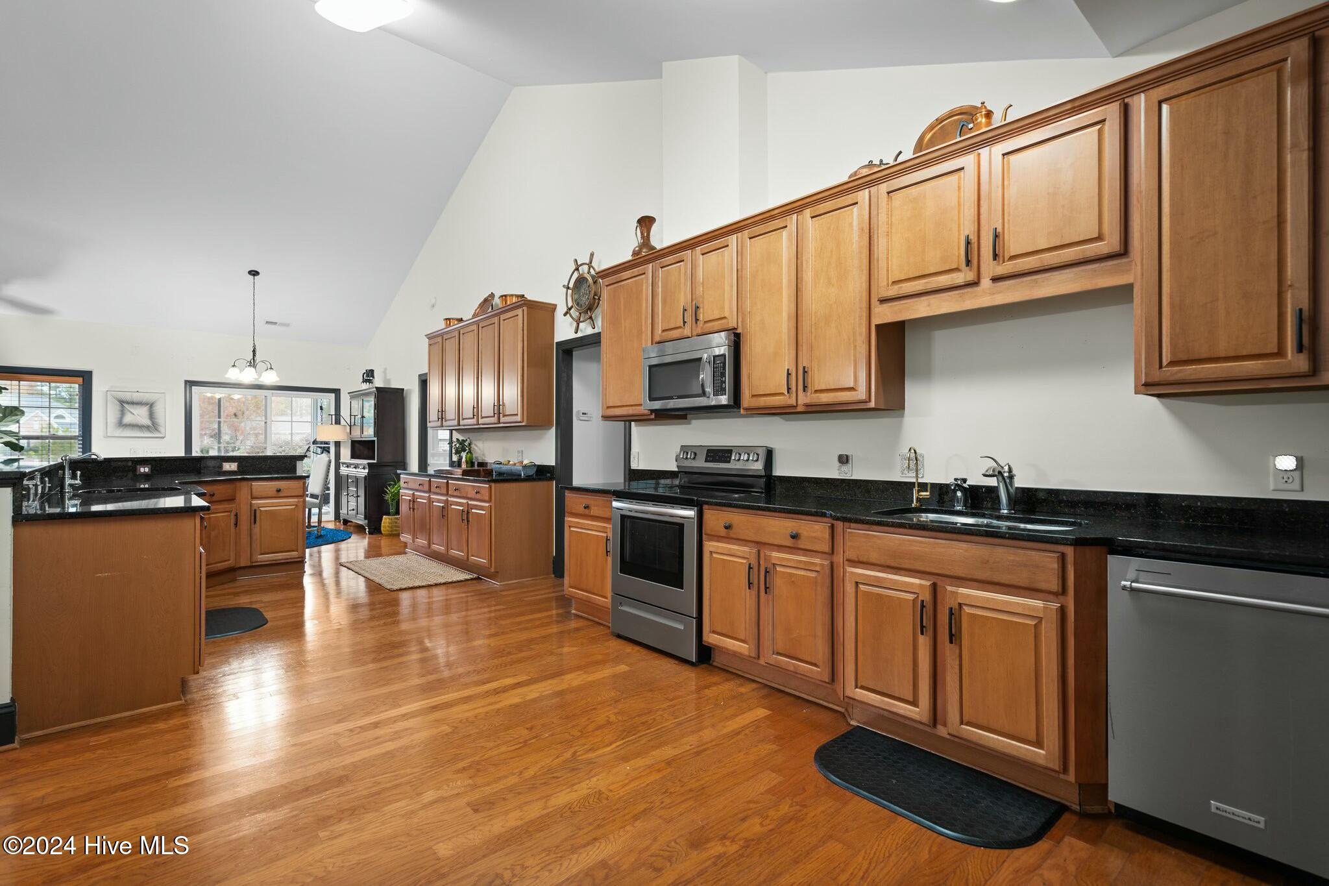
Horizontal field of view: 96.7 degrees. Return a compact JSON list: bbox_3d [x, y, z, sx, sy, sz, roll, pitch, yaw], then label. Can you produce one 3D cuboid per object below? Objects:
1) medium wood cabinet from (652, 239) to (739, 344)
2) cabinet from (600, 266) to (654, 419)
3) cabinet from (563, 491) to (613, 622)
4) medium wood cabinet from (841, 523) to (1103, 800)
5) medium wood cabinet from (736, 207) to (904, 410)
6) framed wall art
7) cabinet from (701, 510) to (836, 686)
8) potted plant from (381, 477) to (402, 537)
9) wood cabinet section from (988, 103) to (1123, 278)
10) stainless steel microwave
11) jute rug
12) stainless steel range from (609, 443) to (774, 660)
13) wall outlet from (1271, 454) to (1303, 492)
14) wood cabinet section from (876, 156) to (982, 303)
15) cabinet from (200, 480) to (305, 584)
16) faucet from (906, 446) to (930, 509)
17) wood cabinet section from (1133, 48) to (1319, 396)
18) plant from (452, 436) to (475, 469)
[{"bbox_3d":[0.293,-0.922,3.807,0.330,0.600,0.760,1,-1,-42],"label":"medium wood cabinet"},{"bbox_3d":[-0.161,-0.693,4.264,0.333,1.054,0.590,0,0,-43],"label":"cabinet"},{"bbox_3d":[-0.296,0.773,4.196,0.615,0.875,0.612,0,0,-43],"label":"cabinet"},{"bbox_3d":[1.292,0.776,2.417,0.690,0.879,0.935,1,-1,-42],"label":"medium wood cabinet"},{"bbox_3d":[0.829,-0.700,3.212,0.330,1.050,0.840,1,-1,-42],"label":"medium wood cabinet"},{"bbox_3d":[-7.149,-0.374,8.011,0.591,0.620,0.030,0,0,-43],"label":"framed wall art"},{"bbox_3d":[0.706,0.724,3.104,0.615,0.775,0.825,0,0,-43],"label":"cabinet"},{"bbox_3d":[-3.633,0.827,7.941,0.340,0.790,0.340,0,0,-43],"label":"potted plant"},{"bbox_3d":[1.605,-0.945,2.370,0.327,0.556,0.450,0,0,-42],"label":"wood cabinet section"},{"bbox_3d":[0.257,-0.425,3.762,0.396,0.417,0.775,0,0,-43],"label":"stainless steel microwave"},{"bbox_3d":[-2.514,1.221,5.708,0.750,0.010,1.515,1,-1,-42],"label":"jute rug"},{"bbox_3d":[0.140,0.620,3.684,0.680,1.202,0.760,1,-1,-42],"label":"stainless steel range"},{"bbox_3d":[2.122,0.105,2.014,0.014,0.118,0.074,0,0,-43],"label":"wall outlet"},{"bbox_3d":[1.277,-0.944,2.737,0.327,0.556,0.454,0,0,-42],"label":"wood cabinet section"},{"bbox_3d":[-3.861,0.780,5.479,0.875,0.880,0.660,0,0,-43],"label":"cabinet"},{"bbox_3d":[1.190,0.161,2.771,0.115,0.285,0.085,1,-1,-42],"label":"faucet"},{"bbox_3d":[1.916,-0.701,2.021,0.327,1.050,0.430,0,0,-42],"label":"wood cabinet section"},{"bbox_3d":[-2.138,0.117,6.236,0.240,0.380,0.250,1,-1,-42],"label":"plant"}]

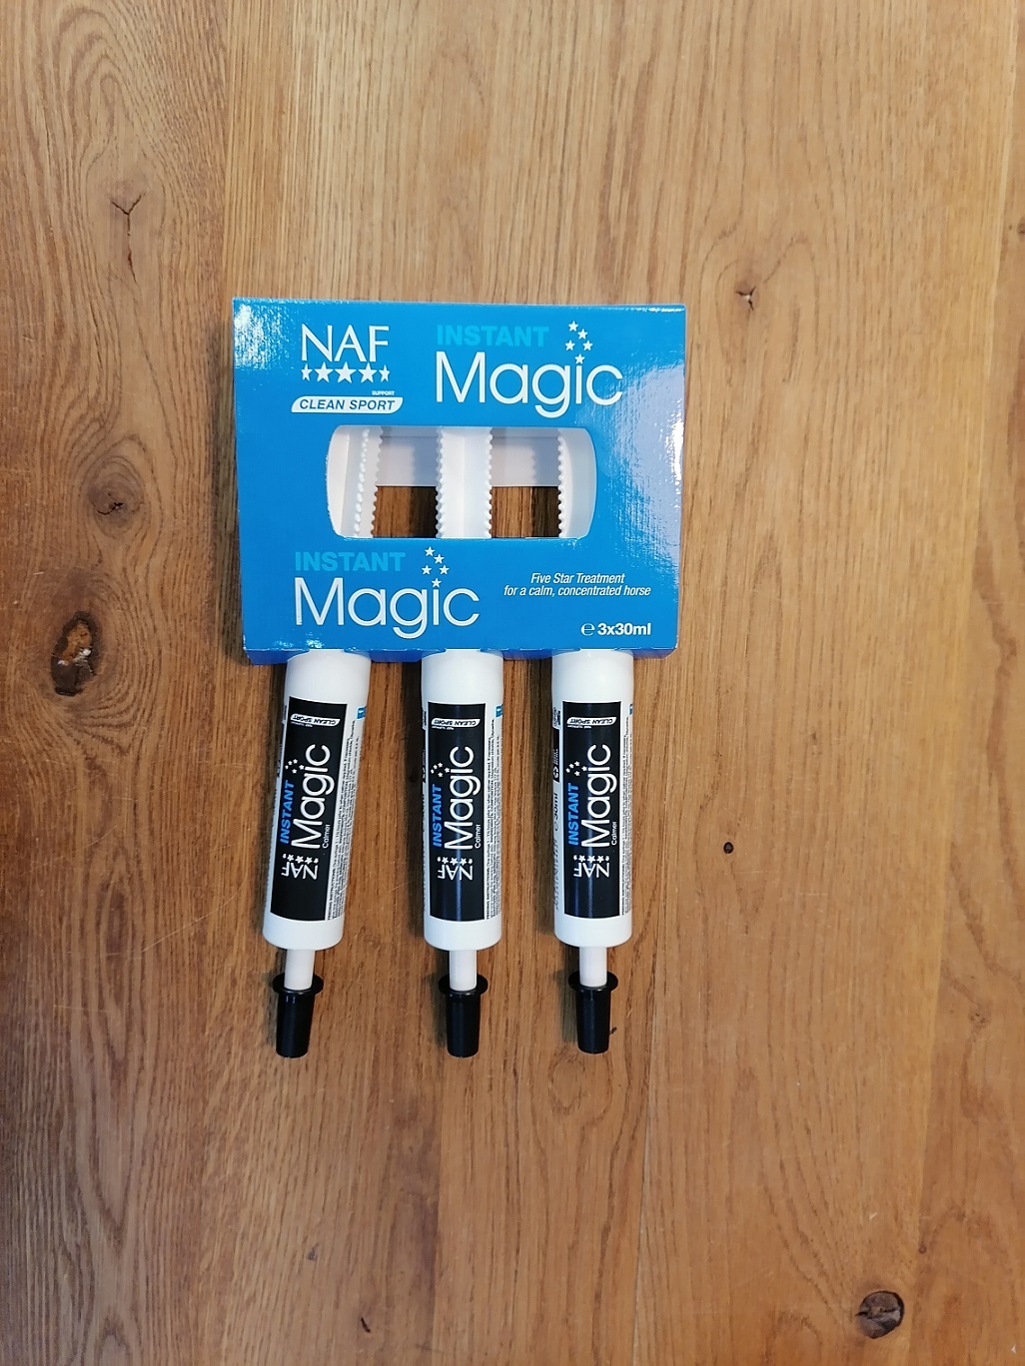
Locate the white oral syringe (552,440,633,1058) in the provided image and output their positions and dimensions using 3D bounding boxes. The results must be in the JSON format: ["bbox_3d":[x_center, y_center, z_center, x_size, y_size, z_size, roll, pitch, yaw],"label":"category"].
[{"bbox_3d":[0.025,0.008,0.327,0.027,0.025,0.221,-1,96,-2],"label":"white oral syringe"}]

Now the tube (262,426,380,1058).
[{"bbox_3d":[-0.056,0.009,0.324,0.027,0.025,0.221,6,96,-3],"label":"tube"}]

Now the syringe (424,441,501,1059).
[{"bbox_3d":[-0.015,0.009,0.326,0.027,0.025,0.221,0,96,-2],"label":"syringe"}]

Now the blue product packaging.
[{"bbox_3d":[-0.015,-0.059,0.320,0.127,0.028,0.101,0,97,-2],"label":"blue product packaging"}]

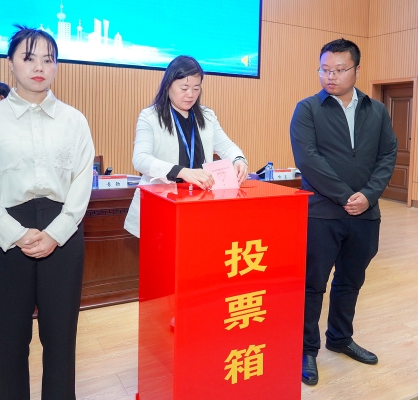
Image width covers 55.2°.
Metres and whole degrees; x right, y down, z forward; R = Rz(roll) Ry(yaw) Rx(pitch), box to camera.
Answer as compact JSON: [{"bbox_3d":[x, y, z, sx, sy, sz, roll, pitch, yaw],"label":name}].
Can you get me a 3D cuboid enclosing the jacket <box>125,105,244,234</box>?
[{"bbox_3d":[-0.145,-0.150,2.050,0.550,0.690,0.400,-1,7,-22],"label":"jacket"}]

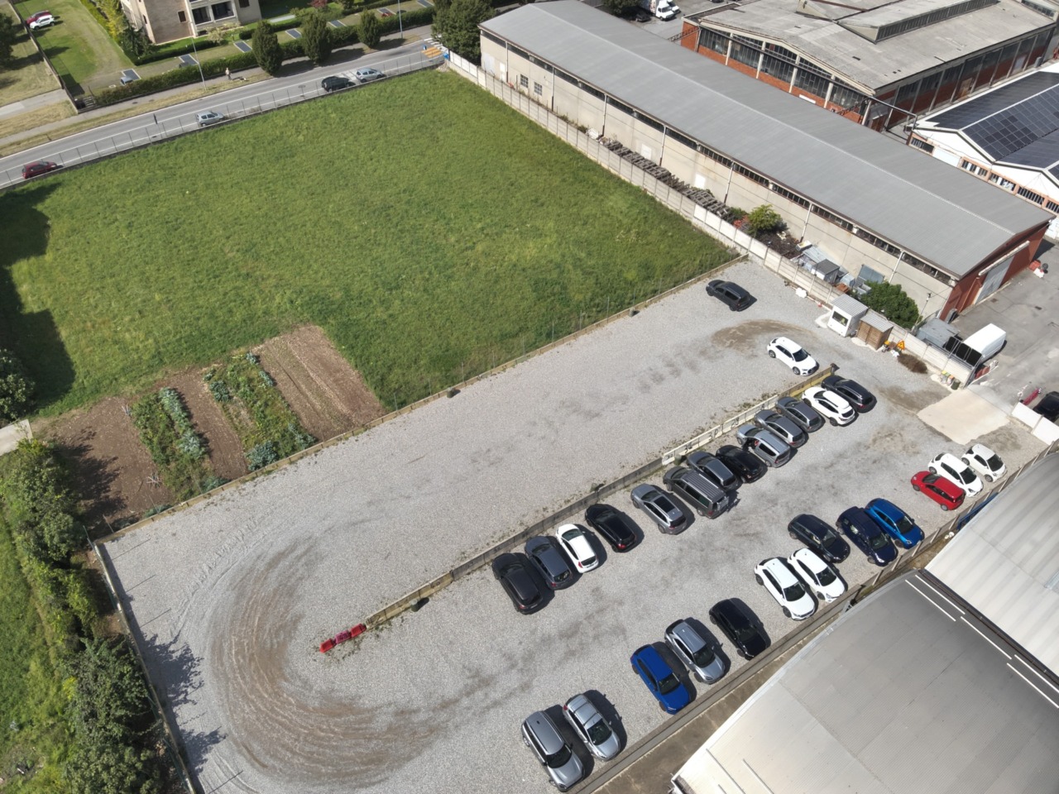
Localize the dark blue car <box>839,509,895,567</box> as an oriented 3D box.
[{"bbox_3d":[24.075,9.839,52.120,1.855,1.630,4.610,-19,47,-20],"label":"dark blue car"}]

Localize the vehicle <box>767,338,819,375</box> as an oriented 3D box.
[{"bbox_3d":[23.093,-3.605,64.369,1.815,1.453,4.510,-30,53,-27],"label":"vehicle"}]

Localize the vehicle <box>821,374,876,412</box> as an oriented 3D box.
[{"bbox_3d":[27.485,-0.471,63.123,1.839,1.555,4.603,-28,51,-27],"label":"vehicle"}]

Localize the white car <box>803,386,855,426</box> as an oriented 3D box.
[{"bbox_3d":[24.562,0.536,60.144,1.843,1.562,4.344,-29,53,-26],"label":"white car"}]

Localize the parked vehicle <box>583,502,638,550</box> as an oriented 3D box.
[{"bbox_3d":[5.792,9.078,51.872,1.790,1.470,4.220,-32,54,-27],"label":"parked vehicle"}]

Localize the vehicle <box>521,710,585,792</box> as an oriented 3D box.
[{"bbox_3d":[1.295,19.707,41.181,1.828,1.569,4.332,-25,49,-25],"label":"vehicle"}]

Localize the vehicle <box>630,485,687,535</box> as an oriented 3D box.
[{"bbox_3d":[9.435,8.013,53.709,1.805,1.571,4.759,-25,49,-25],"label":"vehicle"}]

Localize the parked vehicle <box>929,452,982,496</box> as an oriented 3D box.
[{"bbox_3d":[32.084,5.676,55.088,1.682,1.509,3.800,-30,52,-27],"label":"parked vehicle"}]

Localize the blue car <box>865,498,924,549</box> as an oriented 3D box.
[{"bbox_3d":[25.922,8.893,51.922,1.745,1.489,4.074,-26,51,-24],"label":"blue car"}]

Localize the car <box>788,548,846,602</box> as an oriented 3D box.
[{"bbox_3d":[19.272,11.804,49.063,1.746,1.465,3.996,-27,51,-24],"label":"car"}]

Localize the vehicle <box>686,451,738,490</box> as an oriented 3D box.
[{"bbox_3d":[13.826,5.373,55.474,4.150,1.490,1.780,35,55,29],"label":"vehicle"}]

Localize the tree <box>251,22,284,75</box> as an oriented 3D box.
[{"bbox_3d":[-37.685,-50.326,105.717,4.526,7.376,4.526,0,46,0],"label":"tree"}]

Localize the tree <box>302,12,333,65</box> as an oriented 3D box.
[{"bbox_3d":[-31.520,-53.005,108.394,4.641,7.286,4.641,0,46,0],"label":"tree"}]

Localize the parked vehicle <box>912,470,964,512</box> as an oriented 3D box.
[{"bbox_3d":[30.943,6.908,55.501,1.726,1.469,3.860,-28,51,-27],"label":"parked vehicle"}]

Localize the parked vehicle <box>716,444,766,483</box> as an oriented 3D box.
[{"bbox_3d":[16.095,4.922,55.918,1.760,1.450,4.000,-32,53,-28],"label":"parked vehicle"}]

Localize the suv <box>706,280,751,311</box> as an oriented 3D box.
[{"bbox_3d":[19.106,-10.031,70.381,1.860,1.670,4.580,-32,54,-27],"label":"suv"}]

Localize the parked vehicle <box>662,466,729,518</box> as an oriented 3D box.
[{"bbox_3d":[12.120,6.759,53.881,1.988,1.765,4.996,-33,54,-28],"label":"parked vehicle"}]

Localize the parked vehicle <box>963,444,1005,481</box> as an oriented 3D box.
[{"bbox_3d":[34.690,4.972,55.782,1.670,1.508,2.964,-31,53,-27],"label":"parked vehicle"}]

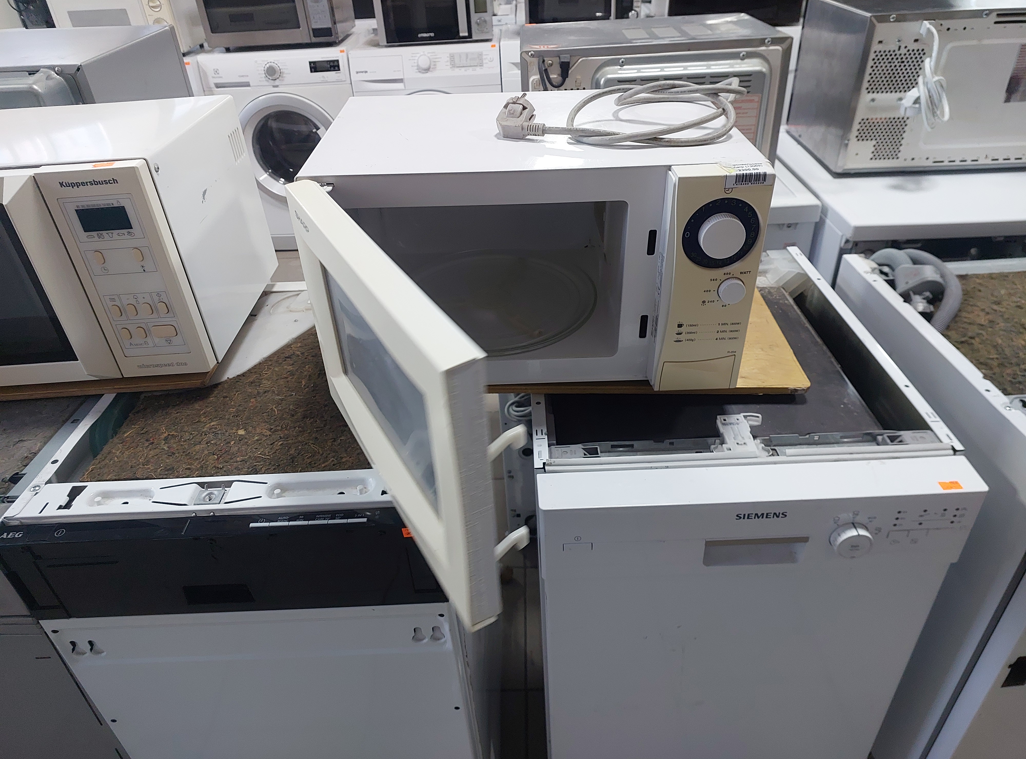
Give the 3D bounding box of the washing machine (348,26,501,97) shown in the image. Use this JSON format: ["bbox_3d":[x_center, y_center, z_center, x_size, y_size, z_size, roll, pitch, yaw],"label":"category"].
[{"bbox_3d":[-0.363,-1.106,3.144,0.597,0.850,0.600,-5,35,-4],"label":"washing machine"}]

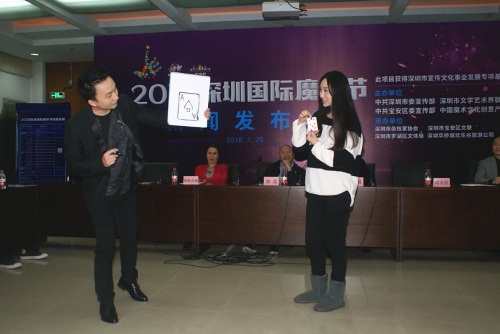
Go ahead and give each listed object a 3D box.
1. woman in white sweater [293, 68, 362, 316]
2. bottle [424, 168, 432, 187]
[{"bbox_3d":[0.553,0.151,3.550,0.430,1.665,0.520,-1,1,-44],"label":"woman in white sweater"},{"bbox_3d":[1.861,0.113,5.220,0.062,0.192,0.062,0,1,0],"label":"bottle"}]

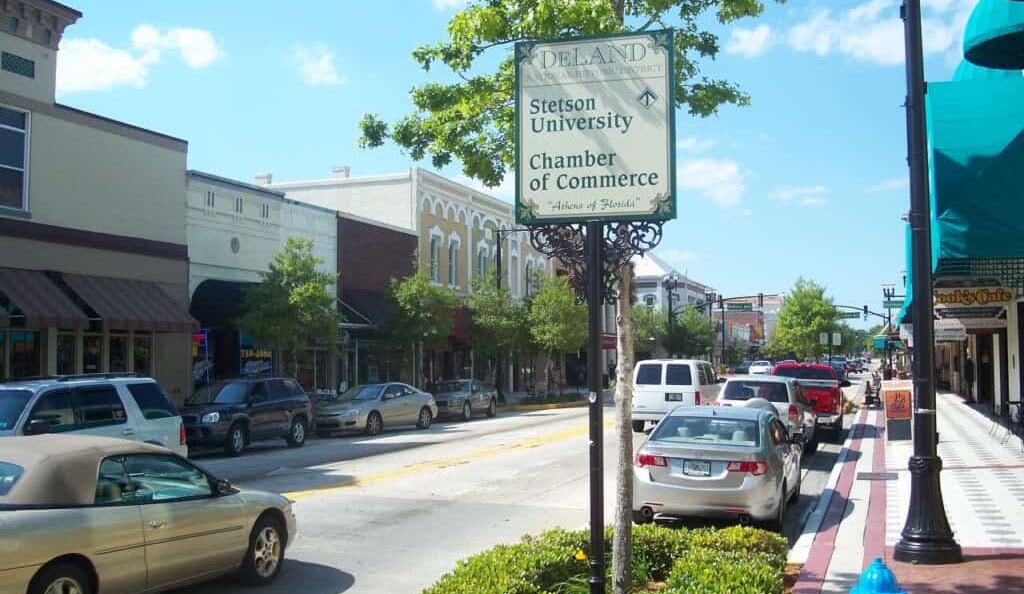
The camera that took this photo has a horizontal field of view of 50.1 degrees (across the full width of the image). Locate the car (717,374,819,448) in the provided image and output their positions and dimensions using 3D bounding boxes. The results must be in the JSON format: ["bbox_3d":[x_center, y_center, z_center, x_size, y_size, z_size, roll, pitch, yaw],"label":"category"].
[{"bbox_3d":[5.653,2.570,24.169,1.810,1.700,4.550,-1,-3,19],"label":"car"}]

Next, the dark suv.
[{"bbox_3d":[-6.447,2.756,25.675,1.830,1.700,4.500,-1,-3,20],"label":"dark suv"}]

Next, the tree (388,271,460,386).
[{"bbox_3d":[-3.188,1.654,39.338,2.700,5.127,2.700,0,-3,0],"label":"tree"}]

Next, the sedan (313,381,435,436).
[{"bbox_3d":[-4.059,3.270,32.896,1.820,1.420,4.870,-2,-3,23],"label":"sedan"}]

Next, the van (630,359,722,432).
[{"bbox_3d":[4.926,2.881,31.618,1.970,1.930,4.850,-1,-3,19],"label":"van"}]

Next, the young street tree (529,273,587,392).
[{"bbox_3d":[2.070,1.850,50.457,2.800,5.852,2.800,0,-3,0],"label":"young street tree"}]

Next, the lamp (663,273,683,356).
[{"bbox_3d":[12.737,2.387,86.774,1.350,8.522,1.350,-1,-3,19],"label":"lamp"}]

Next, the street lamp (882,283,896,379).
[{"bbox_3d":[34.464,3.025,99.774,1.300,8.529,1.300,-1,-3,19],"label":"street lamp"}]

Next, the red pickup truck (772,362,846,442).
[{"bbox_3d":[8.318,2.858,31.086,2.000,1.870,5.650,-1,-3,18],"label":"red pickup truck"}]

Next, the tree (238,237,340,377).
[{"bbox_3d":[-6.493,1.013,31.854,2.950,5.514,2.950,-1,-3,19],"label":"tree"}]

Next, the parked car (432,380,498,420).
[{"bbox_3d":[-1.987,3.588,39.367,1.800,1.450,4.650,-2,-3,19],"label":"parked car"}]

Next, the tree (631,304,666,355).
[{"bbox_3d":[8.770,3.133,71.145,2.900,5.415,2.900,-1,-3,19],"label":"tree"}]

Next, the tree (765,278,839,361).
[{"bbox_3d":[10.141,1.648,38.176,2.650,4.667,2.650,-1,-3,19],"label":"tree"}]

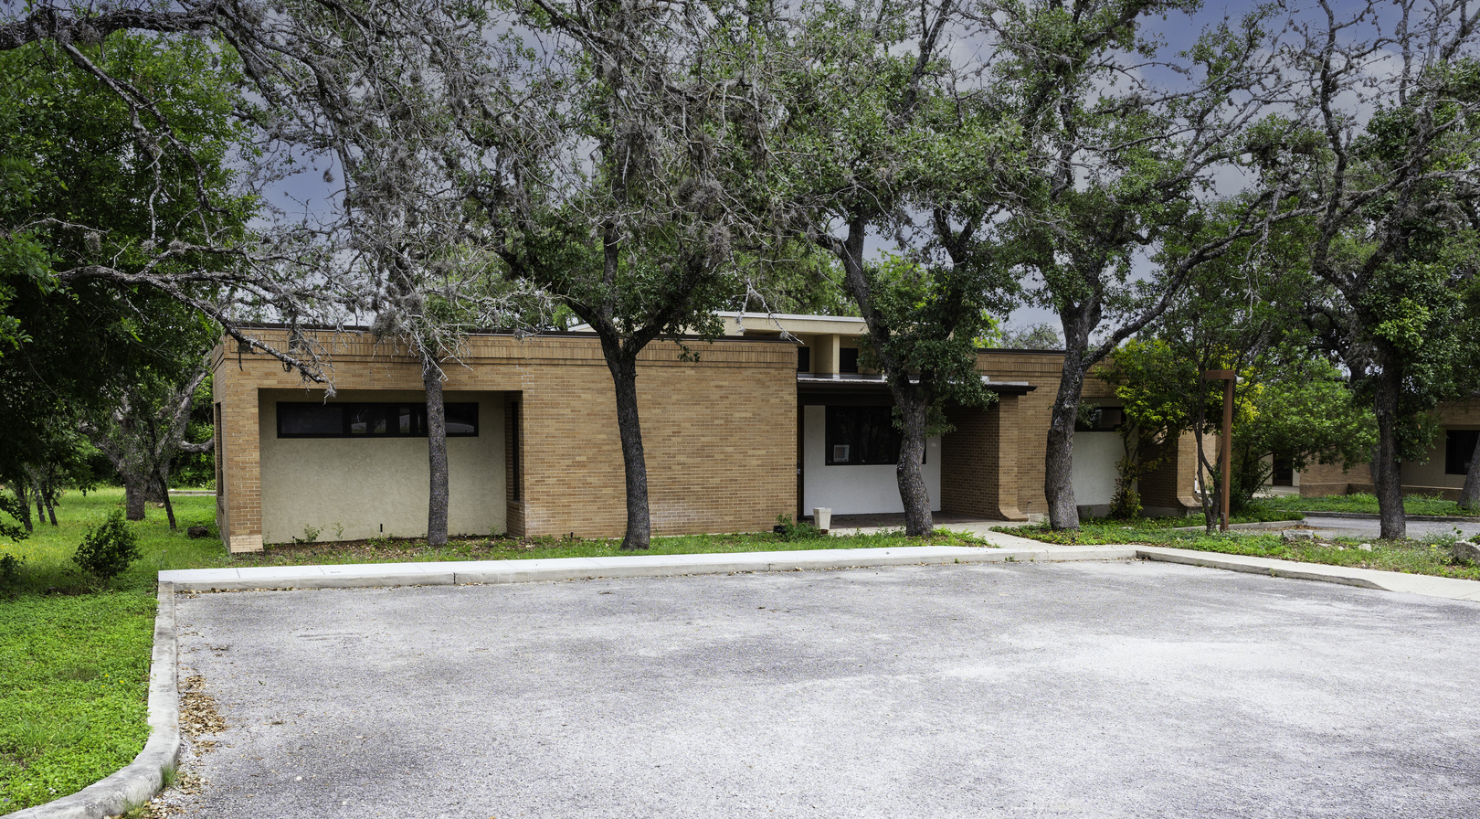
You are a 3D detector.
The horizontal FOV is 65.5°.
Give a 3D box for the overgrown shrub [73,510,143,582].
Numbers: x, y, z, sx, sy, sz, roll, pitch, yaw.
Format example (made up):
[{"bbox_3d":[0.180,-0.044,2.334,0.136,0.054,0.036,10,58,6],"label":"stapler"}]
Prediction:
[{"bbox_3d":[-8.790,1.905,16.000,0.880,0.990,0.850,0,0,-29],"label":"overgrown shrub"}]

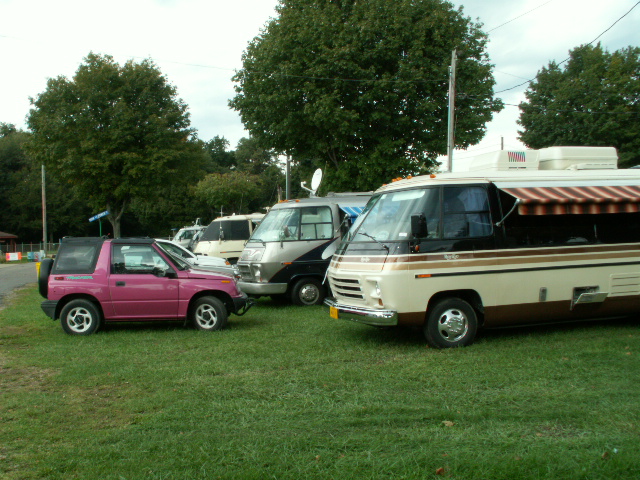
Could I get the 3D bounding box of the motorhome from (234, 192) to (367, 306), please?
[{"bbox_3d":[1.720,0.200,17.400,7.500,2.750,2.400,0,0,-18],"label":"motorhome"}]

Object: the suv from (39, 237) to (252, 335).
[{"bbox_3d":[-3.320,0.810,12.300,3.750,1.680,1.660,0,0,-17],"label":"suv"}]

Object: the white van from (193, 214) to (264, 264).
[{"bbox_3d":[-1.600,0.300,26.500,6.900,2.650,2.350,0,0,-18],"label":"white van"}]

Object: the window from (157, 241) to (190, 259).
[{"bbox_3d":[-4.600,0.300,20.300,1.100,0.550,0.090,0,0,-18],"label":"window"}]

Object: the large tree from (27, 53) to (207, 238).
[{"bbox_3d":[-11.600,-4.550,36.900,10.300,12.400,9.800,0,0,-17],"label":"large tree"}]

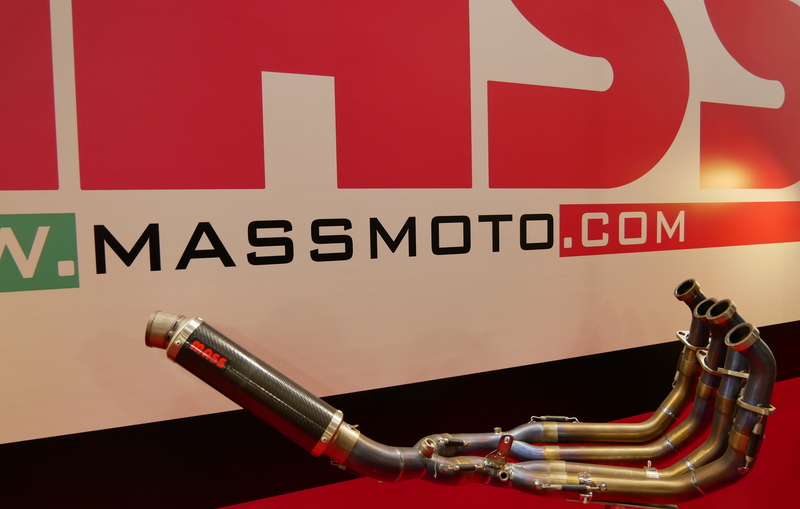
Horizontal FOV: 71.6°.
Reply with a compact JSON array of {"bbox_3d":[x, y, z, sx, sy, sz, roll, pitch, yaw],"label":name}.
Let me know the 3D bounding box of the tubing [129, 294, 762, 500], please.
[{"bbox_3d":[0.066,0.255,1.105,1.125,0.385,0.320,-1,3,10],"label":"tubing"}]

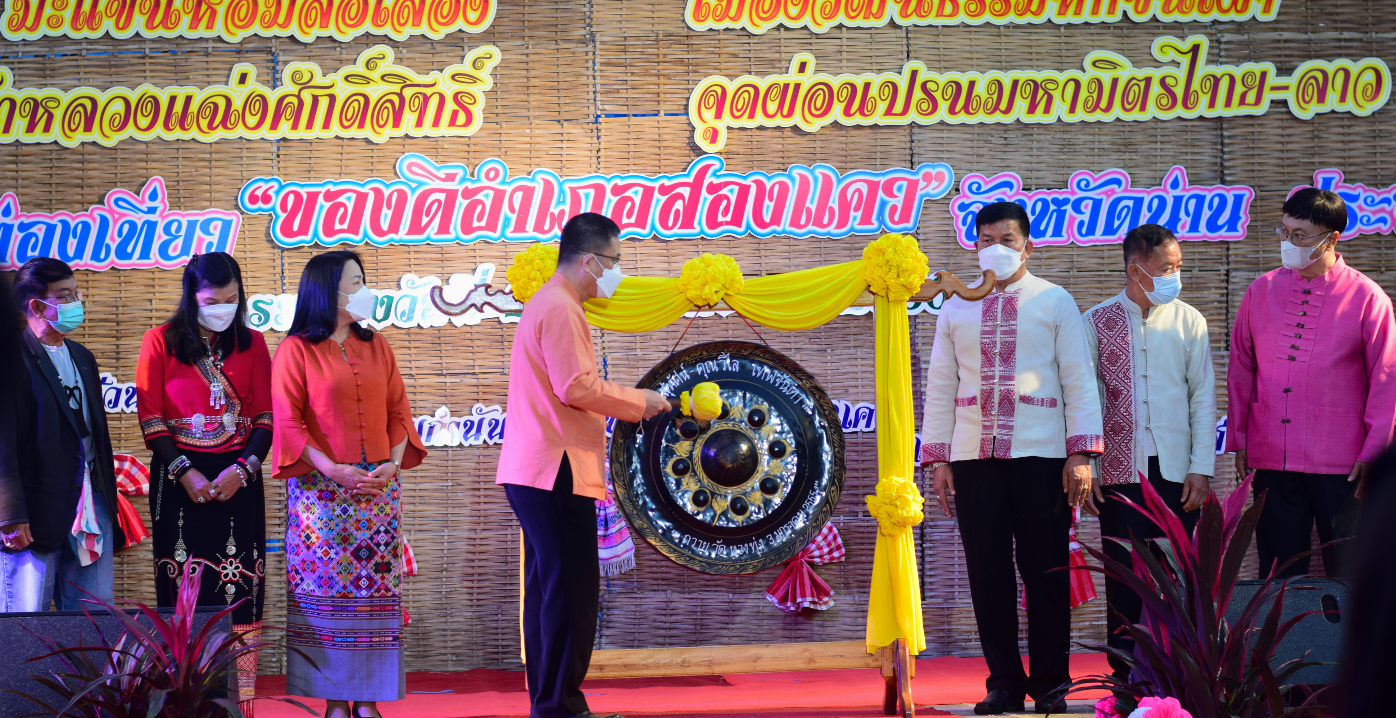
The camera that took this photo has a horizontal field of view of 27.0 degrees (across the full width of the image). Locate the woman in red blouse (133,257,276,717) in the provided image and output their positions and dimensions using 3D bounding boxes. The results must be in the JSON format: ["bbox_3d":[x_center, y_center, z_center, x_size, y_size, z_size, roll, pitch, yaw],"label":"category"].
[{"bbox_3d":[-1.649,0.432,9.720,0.460,1.580,0.330,-1,0,-17],"label":"woman in red blouse"}]

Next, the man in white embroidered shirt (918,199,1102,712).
[{"bbox_3d":[1.054,0.332,9.780,0.590,1.720,0.330,-1,0,17],"label":"man in white embroidered shirt"}]

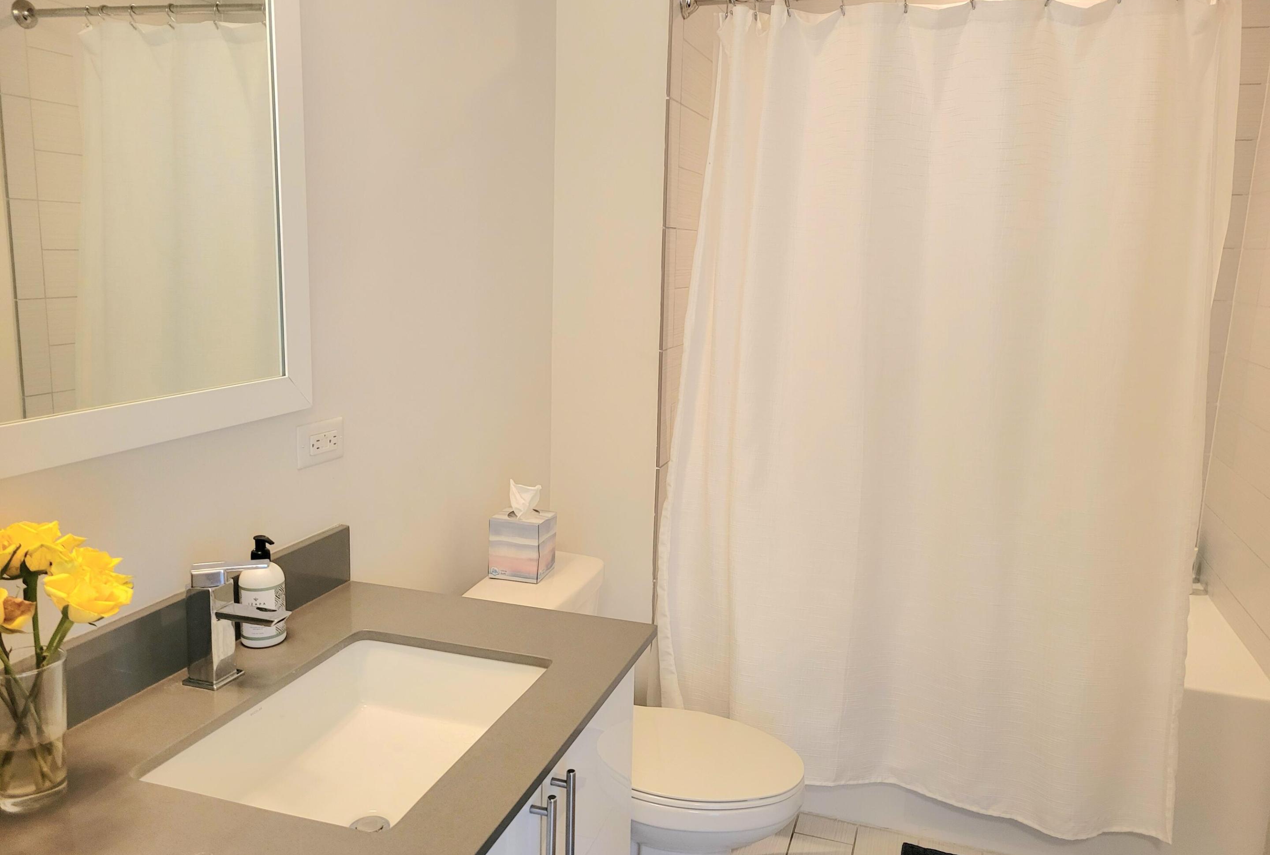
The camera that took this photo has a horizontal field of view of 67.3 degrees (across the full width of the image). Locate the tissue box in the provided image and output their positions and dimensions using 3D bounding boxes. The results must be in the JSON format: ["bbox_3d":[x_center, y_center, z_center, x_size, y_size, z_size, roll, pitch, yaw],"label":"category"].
[{"bbox_3d":[-0.257,0.271,2.205,0.116,0.137,0.118,4,11,15],"label":"tissue box"}]

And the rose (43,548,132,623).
[{"bbox_3d":[-0.537,0.156,0.935,0.080,0.060,0.080,8,11,-29],"label":"rose"}]

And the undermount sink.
[{"bbox_3d":[-0.331,0.445,1.194,0.340,0.158,0.465,5,11,17],"label":"undermount sink"}]

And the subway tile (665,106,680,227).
[{"bbox_3d":[0.090,-0.640,2.337,0.010,0.300,0.101,5,11,17],"label":"subway tile"}]

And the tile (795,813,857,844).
[{"bbox_3d":[0.503,1.060,2.509,0.150,0.010,0.094,5,11,17],"label":"tile"}]

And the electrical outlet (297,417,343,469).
[{"bbox_3d":[-0.511,0.025,1.563,0.008,0.069,0.118,5,11,17],"label":"electrical outlet"}]

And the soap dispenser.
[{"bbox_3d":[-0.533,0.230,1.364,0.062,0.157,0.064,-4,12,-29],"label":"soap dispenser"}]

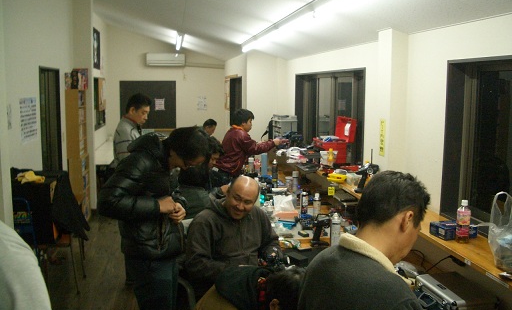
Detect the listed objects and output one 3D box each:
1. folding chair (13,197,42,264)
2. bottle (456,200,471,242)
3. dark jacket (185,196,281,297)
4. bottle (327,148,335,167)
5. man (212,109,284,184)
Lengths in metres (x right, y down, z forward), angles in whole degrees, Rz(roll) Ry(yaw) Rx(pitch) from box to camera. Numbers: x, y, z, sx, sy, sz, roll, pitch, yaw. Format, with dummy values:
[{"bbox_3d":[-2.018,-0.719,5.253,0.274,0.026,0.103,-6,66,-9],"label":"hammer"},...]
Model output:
[{"bbox_3d":[-2.048,0.767,4.272,0.450,0.800,0.480,-1,8,-9],"label":"folding chair"},{"bbox_3d":[0.975,0.312,2.430,0.066,0.210,0.066,-1,8,-9],"label":"bottle"},{"bbox_3d":[-0.110,0.505,2.900,0.570,0.580,0.420,-5,9,-37],"label":"dark jacket"},{"bbox_3d":[0.696,0.027,4.819,0.062,0.175,0.062,-1,8,-9],"label":"bottle"},{"bbox_3d":[-0.085,0.254,5.584,0.780,1.470,0.500,-1,8,-9],"label":"man"}]

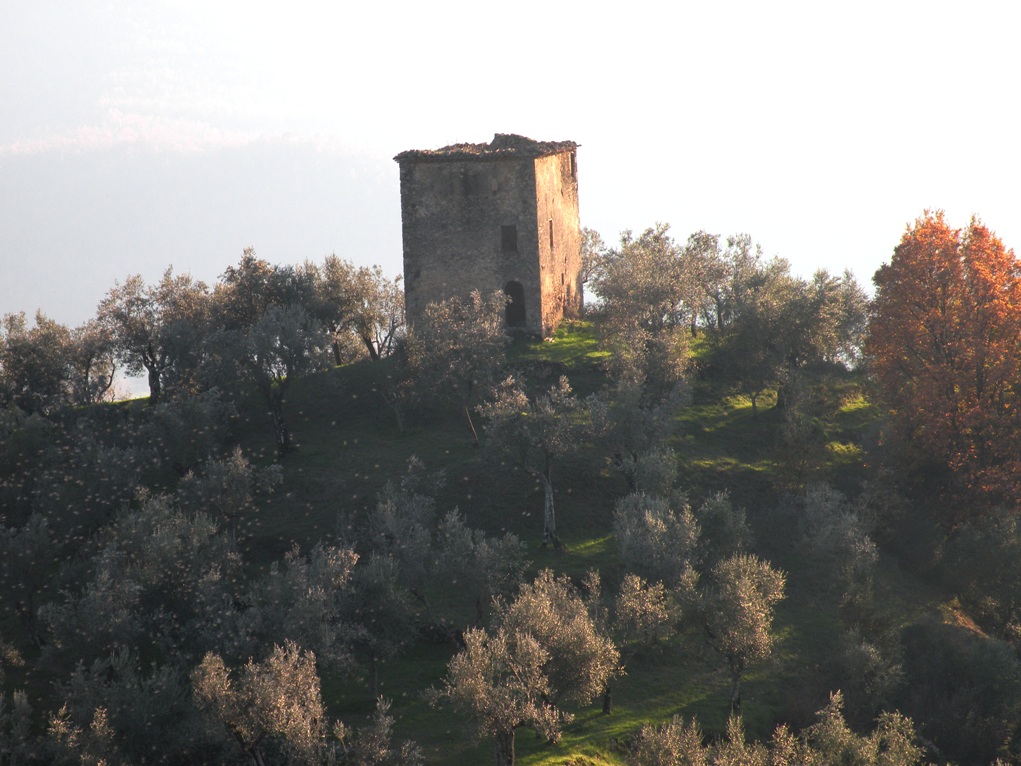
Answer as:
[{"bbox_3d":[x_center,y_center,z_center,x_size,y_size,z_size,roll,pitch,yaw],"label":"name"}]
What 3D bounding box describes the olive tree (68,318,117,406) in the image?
[{"bbox_3d":[-19.110,-0.940,174.000,2.330,3.980,2.600,-2,6,0],"label":"olive tree"}]

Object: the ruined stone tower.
[{"bbox_3d":[-0.830,-7.080,177.600,7.040,9.210,7.070,0,7,18],"label":"ruined stone tower"}]

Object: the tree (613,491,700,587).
[{"bbox_3d":[5.870,6.530,153.000,3.470,4.380,3.470,-2,6,0],"label":"tree"}]

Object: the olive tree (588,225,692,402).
[{"bbox_3d":[5.710,-2.980,167.000,4.470,7.860,4.470,-2,6,0],"label":"olive tree"}]

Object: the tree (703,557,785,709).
[{"bbox_3d":[9.040,9.640,147.000,3.180,6.120,3.180,-2,6,0],"label":"tree"}]

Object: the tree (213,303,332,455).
[{"bbox_3d":[-10.580,-0.150,167.000,5.250,6.690,5.250,-2,6,0],"label":"tree"}]

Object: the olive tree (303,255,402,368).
[{"bbox_3d":[-7.200,-3.320,174.500,4.580,4.900,4.580,-2,6,0],"label":"olive tree"}]

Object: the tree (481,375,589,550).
[{"bbox_3d":[0.990,3.280,157.000,4.370,7.030,4.370,-2,6,0],"label":"tree"}]

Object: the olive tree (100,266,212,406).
[{"bbox_3d":[-16.230,-2.110,173.000,4.900,6.120,4.900,-2,6,0],"label":"olive tree"}]

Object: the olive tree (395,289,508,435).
[{"bbox_3d":[-2.570,-0.850,166.000,4.870,6.480,4.870,-2,6,0],"label":"olive tree"}]

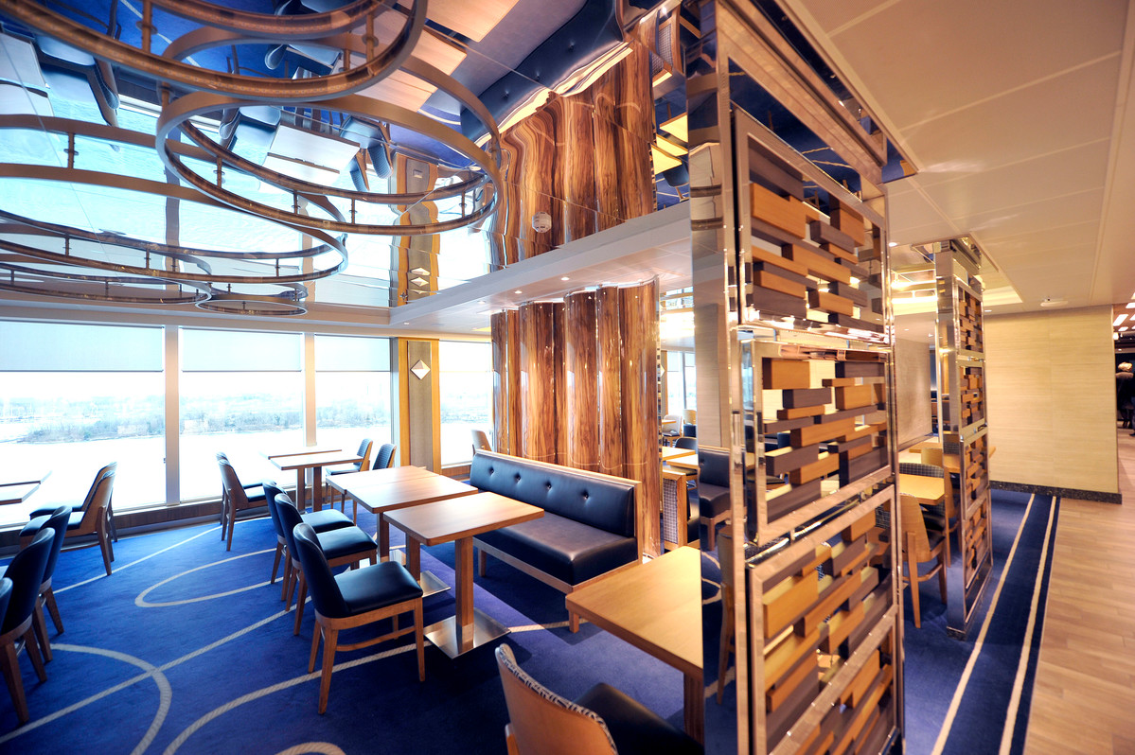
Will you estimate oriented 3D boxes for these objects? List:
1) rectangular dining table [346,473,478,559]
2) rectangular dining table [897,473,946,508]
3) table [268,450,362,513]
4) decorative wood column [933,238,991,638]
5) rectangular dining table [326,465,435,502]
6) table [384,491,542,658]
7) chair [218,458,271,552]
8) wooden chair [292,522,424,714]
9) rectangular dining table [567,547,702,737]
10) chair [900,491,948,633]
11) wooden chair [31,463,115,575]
[{"bbox_3d":[-1.159,1.221,3.314,0.757,0.750,0.650,0,-1,-41],"label":"rectangular dining table"},{"bbox_3d":[2.391,1.157,3.269,0.757,0.750,0.650,0,-1,-41],"label":"rectangular dining table"},{"bbox_3d":[-2.747,1.269,4.854,0.757,0.750,0.650,0,-1,-41],"label":"table"},{"bbox_3d":[2.773,0.359,3.065,1.280,2.330,0.090,-1,-1,-42],"label":"decorative wood column"},{"bbox_3d":[-1.586,1.235,3.823,0.757,0.750,0.650,0,-1,-41],"label":"rectangular dining table"},{"bbox_3d":[-0.629,1.204,2.723,0.757,0.750,0.650,0,-1,-41],"label":"table"},{"bbox_3d":[-3.237,1.241,4.499,0.555,0.855,0.490,-1,-1,-42],"label":"chair"},{"bbox_3d":[-1.130,1.173,2.370,0.555,0.855,0.490,-1,-1,-37],"label":"wooden chair"},{"bbox_3d":[0.494,1.183,1.620,0.740,0.749,0.660,-1,-1,-42],"label":"rectangular dining table"},{"bbox_3d":[2.192,1.118,2.980,0.555,0.835,0.490,-1,-1,-38],"label":"chair"},{"bbox_3d":[-4.219,1.254,3.806,0.555,0.855,0.490,-1,-1,-41],"label":"wooden chair"}]

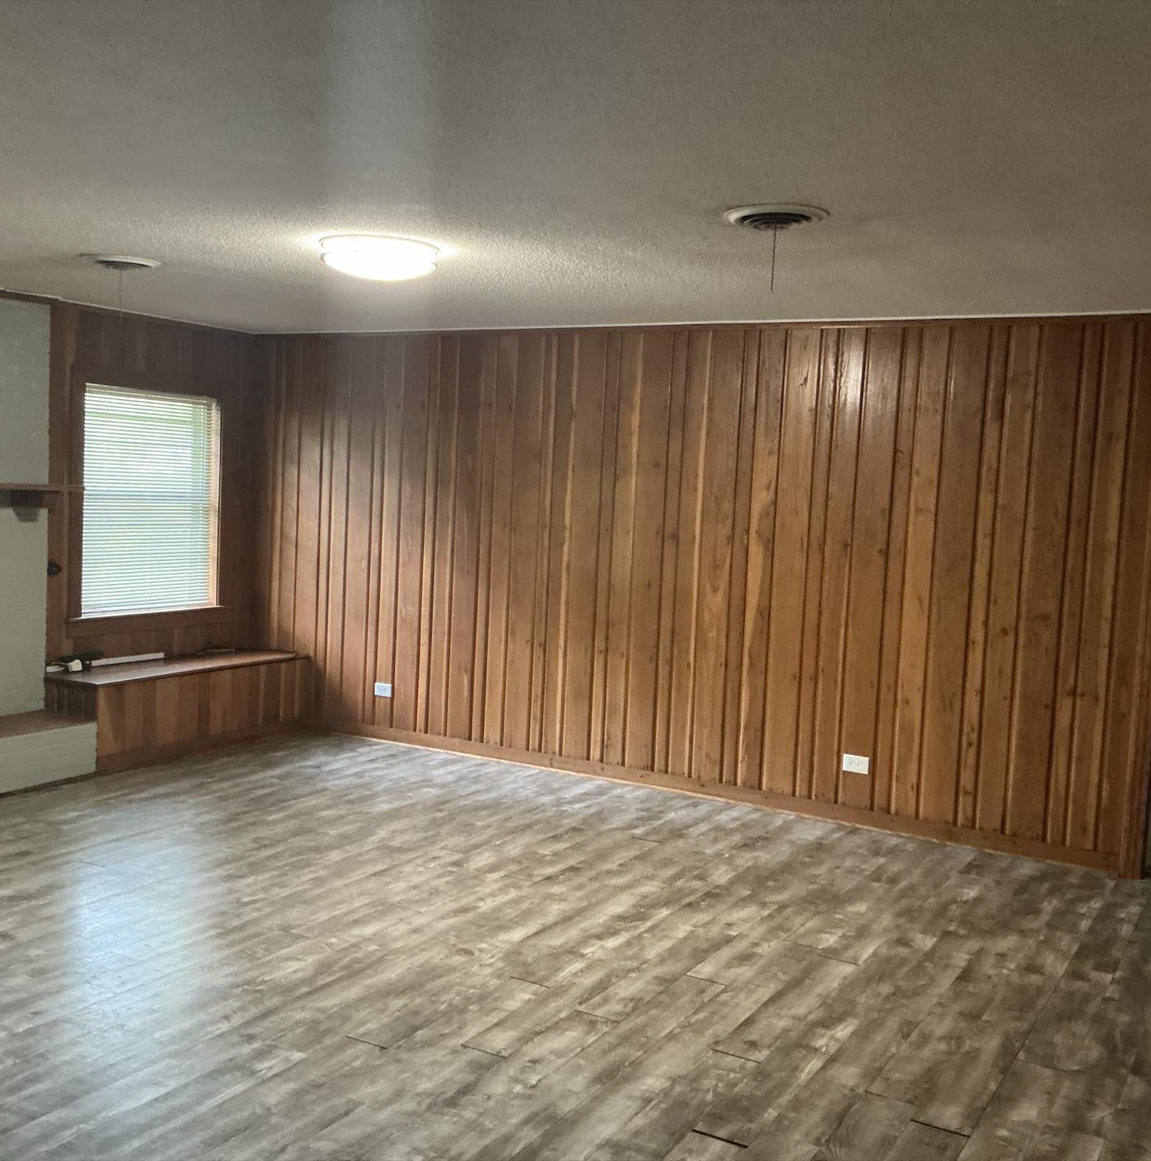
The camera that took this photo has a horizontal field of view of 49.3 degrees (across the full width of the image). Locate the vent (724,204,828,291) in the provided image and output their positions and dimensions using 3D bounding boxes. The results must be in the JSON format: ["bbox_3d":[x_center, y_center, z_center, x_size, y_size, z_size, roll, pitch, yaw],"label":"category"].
[{"bbox_3d":[0.623,-1.023,3.919,0.324,0.230,0.324,5,5,29],"label":"vent"}]

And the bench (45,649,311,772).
[{"bbox_3d":[-2.305,0.697,7.240,0.617,0.455,1.635,5,5,29],"label":"bench"}]

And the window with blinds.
[{"bbox_3d":[-2.495,-0.460,7.423,0.102,1.292,1.011,5,5,29],"label":"window with blinds"}]

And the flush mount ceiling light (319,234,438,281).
[{"bbox_3d":[-0.743,-1.220,4.760,0.446,0.092,0.446,3,4,0],"label":"flush mount ceiling light"}]

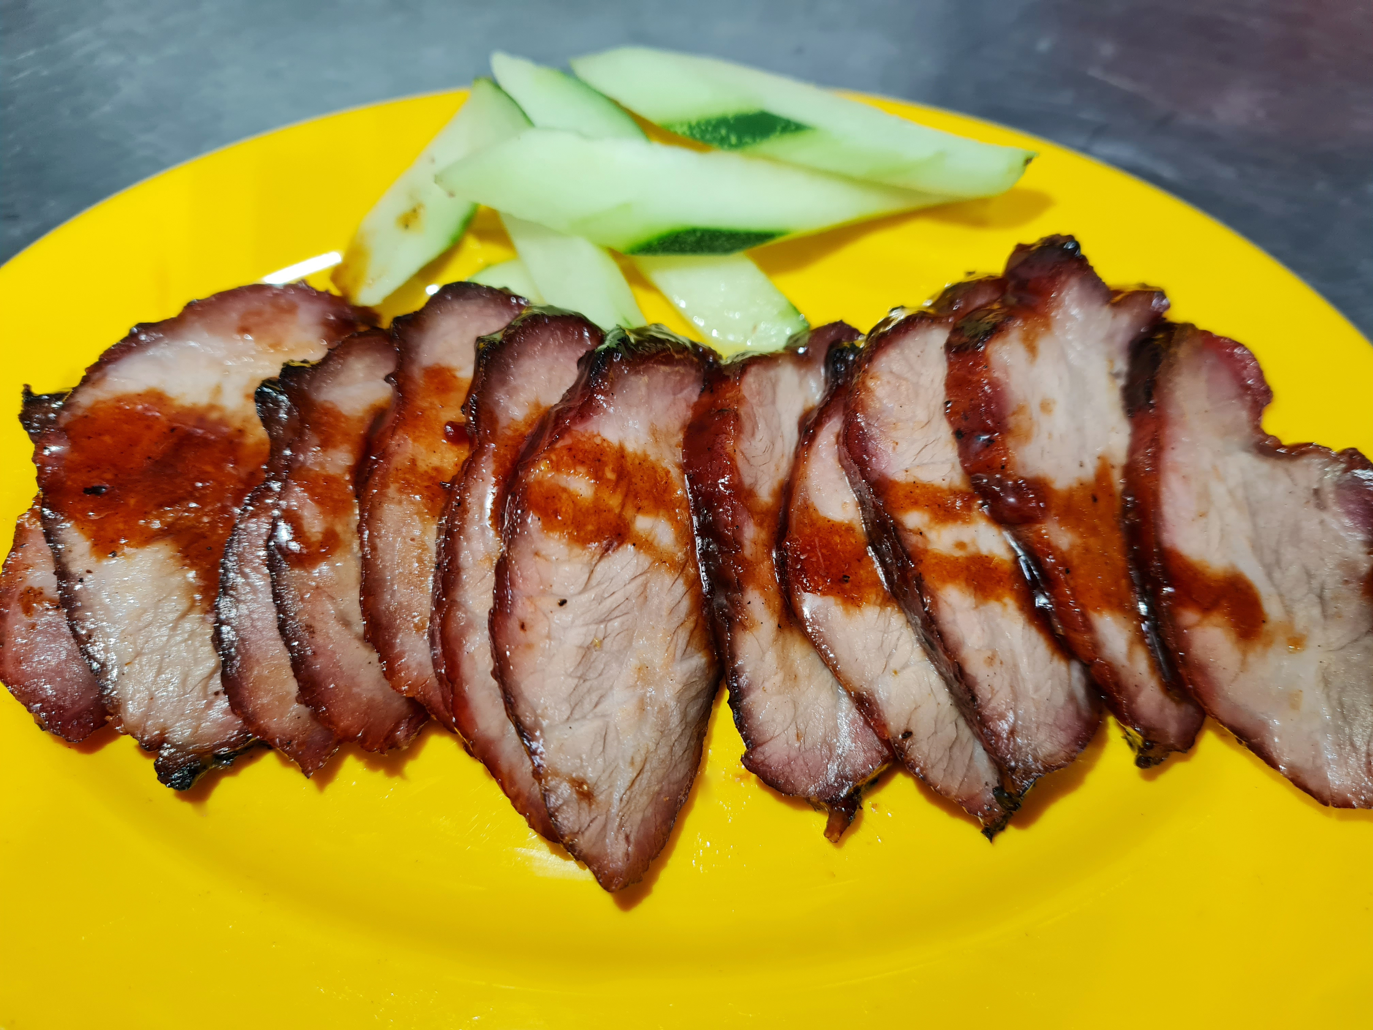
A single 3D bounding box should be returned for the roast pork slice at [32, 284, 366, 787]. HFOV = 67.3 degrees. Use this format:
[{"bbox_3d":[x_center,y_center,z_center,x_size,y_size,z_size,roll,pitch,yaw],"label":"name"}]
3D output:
[{"bbox_3d":[-0.073,0.000,0.164,0.055,0.013,0.079,-8,68,-12],"label":"roast pork slice"}]

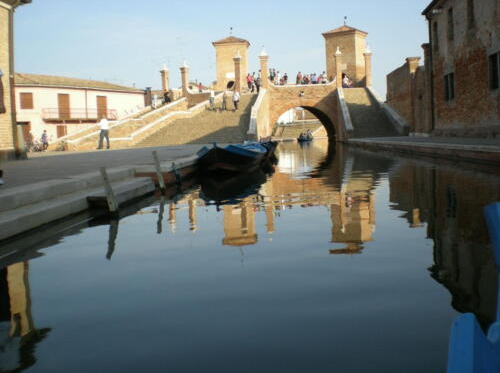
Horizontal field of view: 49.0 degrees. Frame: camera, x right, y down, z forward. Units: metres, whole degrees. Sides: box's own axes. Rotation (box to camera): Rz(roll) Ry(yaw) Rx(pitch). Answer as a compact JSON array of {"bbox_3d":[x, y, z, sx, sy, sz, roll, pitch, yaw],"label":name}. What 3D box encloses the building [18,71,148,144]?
[{"bbox_3d":[-18.402,-6.806,51.915,7.500,6.700,15.600,1,6,32],"label":"building"}]

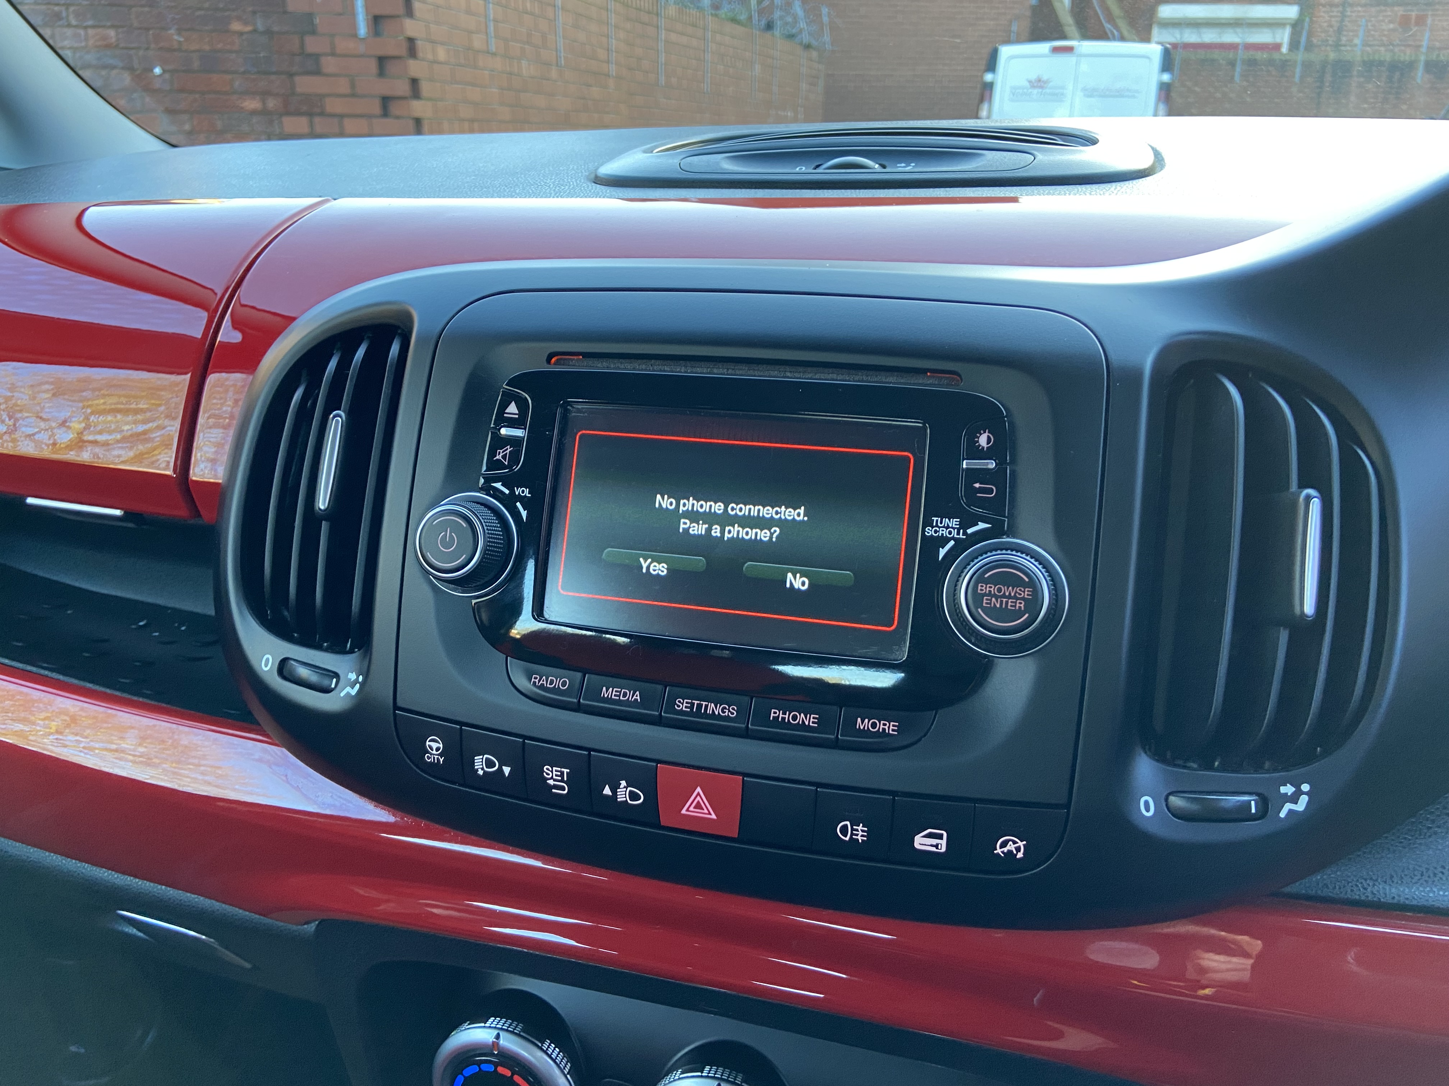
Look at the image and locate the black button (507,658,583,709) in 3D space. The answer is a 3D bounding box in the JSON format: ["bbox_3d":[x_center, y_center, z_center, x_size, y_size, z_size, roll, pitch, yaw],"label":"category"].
[{"bbox_3d":[-0.053,0.042,0.327,0.025,0.012,0.007,5,-3,16],"label":"black button"}]

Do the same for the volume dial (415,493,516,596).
[{"bbox_3d":[-0.080,0.000,0.331,0.032,0.032,0.017,5,-3,16],"label":"volume dial"}]

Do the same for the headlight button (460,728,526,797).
[{"bbox_3d":[-0.070,0.067,0.335,0.023,0.018,0.009,5,-3,16],"label":"headlight button"}]

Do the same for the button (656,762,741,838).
[{"bbox_3d":[-0.007,0.075,0.317,0.026,0.017,0.009,5,-3,16],"label":"button"}]

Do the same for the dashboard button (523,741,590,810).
[{"bbox_3d":[-0.048,0.069,0.326,0.021,0.018,0.007,5,10,16],"label":"dashboard button"}]

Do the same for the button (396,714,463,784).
[{"bbox_3d":[-0.089,0.063,0.338,0.024,0.018,0.007,5,10,16],"label":"button"}]

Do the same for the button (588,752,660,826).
[{"bbox_3d":[-0.028,0.071,0.320,0.021,0.018,0.007,5,10,16],"label":"button"}]

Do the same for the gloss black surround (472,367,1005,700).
[{"bbox_3d":[0.000,-0.005,0.317,0.156,0.091,0.015,5,-3,16],"label":"gloss black surround"}]

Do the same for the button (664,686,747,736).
[{"bbox_3d":[-0.004,0.048,0.312,0.025,0.011,0.007,5,-3,16],"label":"button"}]

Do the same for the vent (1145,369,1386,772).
[{"bbox_3d":[0.141,0.007,0.287,0.053,0.100,0.025,5,-3,16],"label":"vent"}]

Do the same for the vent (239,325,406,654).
[{"bbox_3d":[-0.135,-0.019,0.372,0.056,0.111,0.029,5,-3,16],"label":"vent"}]

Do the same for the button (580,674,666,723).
[{"bbox_3d":[-0.030,0.046,0.324,0.026,0.011,0.009,5,-3,16],"label":"button"}]

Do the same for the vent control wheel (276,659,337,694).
[{"bbox_3d":[-0.133,0.043,0.353,0.022,0.009,0.008,5,3,16],"label":"vent control wheel"}]

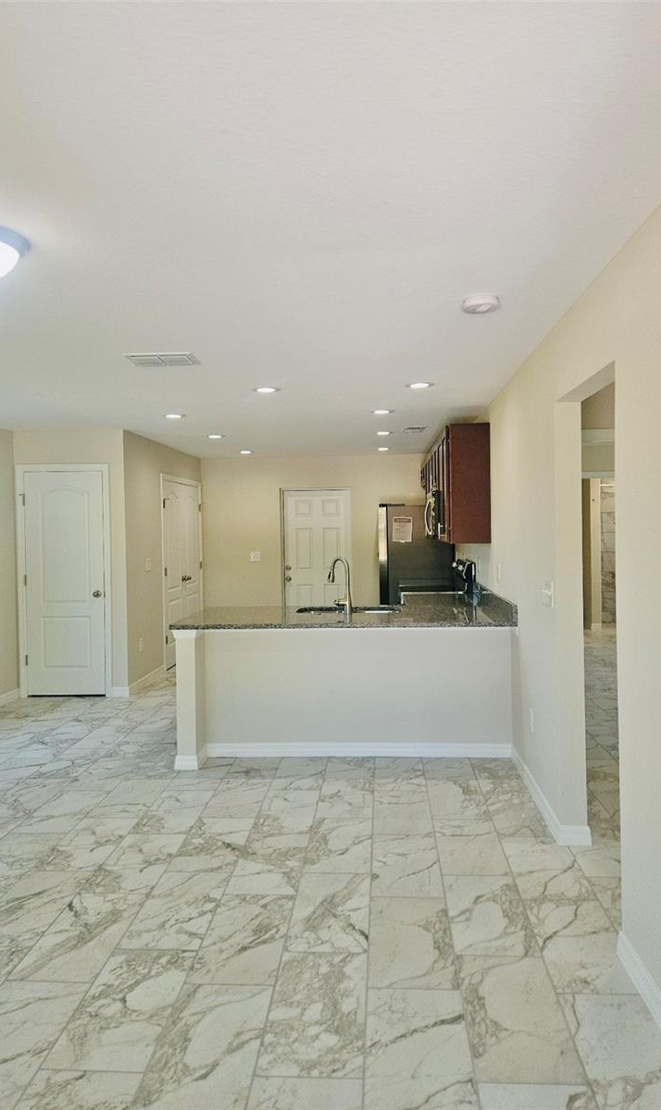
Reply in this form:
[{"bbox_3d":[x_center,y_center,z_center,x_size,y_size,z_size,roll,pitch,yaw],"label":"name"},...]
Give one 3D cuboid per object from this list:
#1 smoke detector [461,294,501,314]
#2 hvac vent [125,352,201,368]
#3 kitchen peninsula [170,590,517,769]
[{"bbox_3d":[0.614,-1.023,3.015,0.156,0.042,0.156,-1,2,4],"label":"smoke detector"},{"bbox_3d":[-0.903,-1.046,3.991,0.365,0.020,0.290,-1,2,4],"label":"hvac vent"},{"bbox_3d":[0.125,0.854,5.213,2.157,0.925,1.320,-1,2,4],"label":"kitchen peninsula"}]

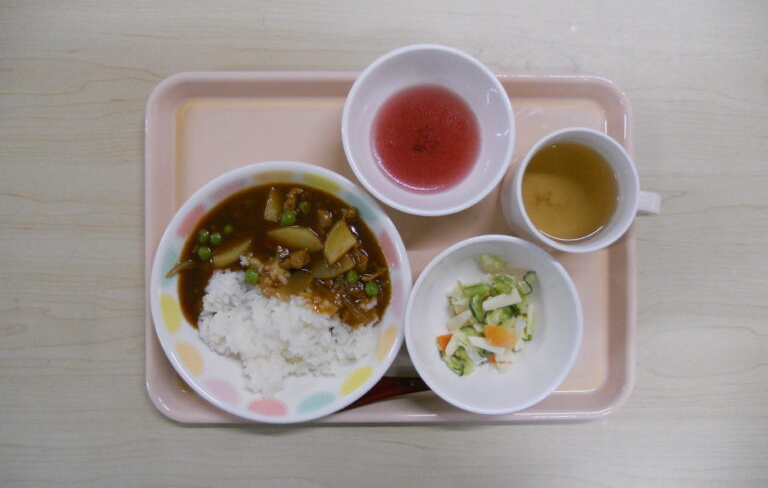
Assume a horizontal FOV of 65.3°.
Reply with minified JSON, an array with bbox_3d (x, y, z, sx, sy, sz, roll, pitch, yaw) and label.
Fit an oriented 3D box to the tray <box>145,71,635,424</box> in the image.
[{"bbox_3d":[0.005,0.002,0.446,0.357,0.020,0.256,0,89,0],"label":"tray"}]

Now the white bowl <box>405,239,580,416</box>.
[{"bbox_3d":[0.074,0.055,0.430,0.121,0.046,0.121,0,89,0],"label":"white bowl"}]

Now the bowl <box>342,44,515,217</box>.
[{"bbox_3d":[0.030,-0.077,0.430,0.117,0.047,0.117,0,89,0],"label":"bowl"}]

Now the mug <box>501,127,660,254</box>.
[{"bbox_3d":[0.137,-0.033,0.421,0.103,0.066,0.081,7,89,0],"label":"mug"}]

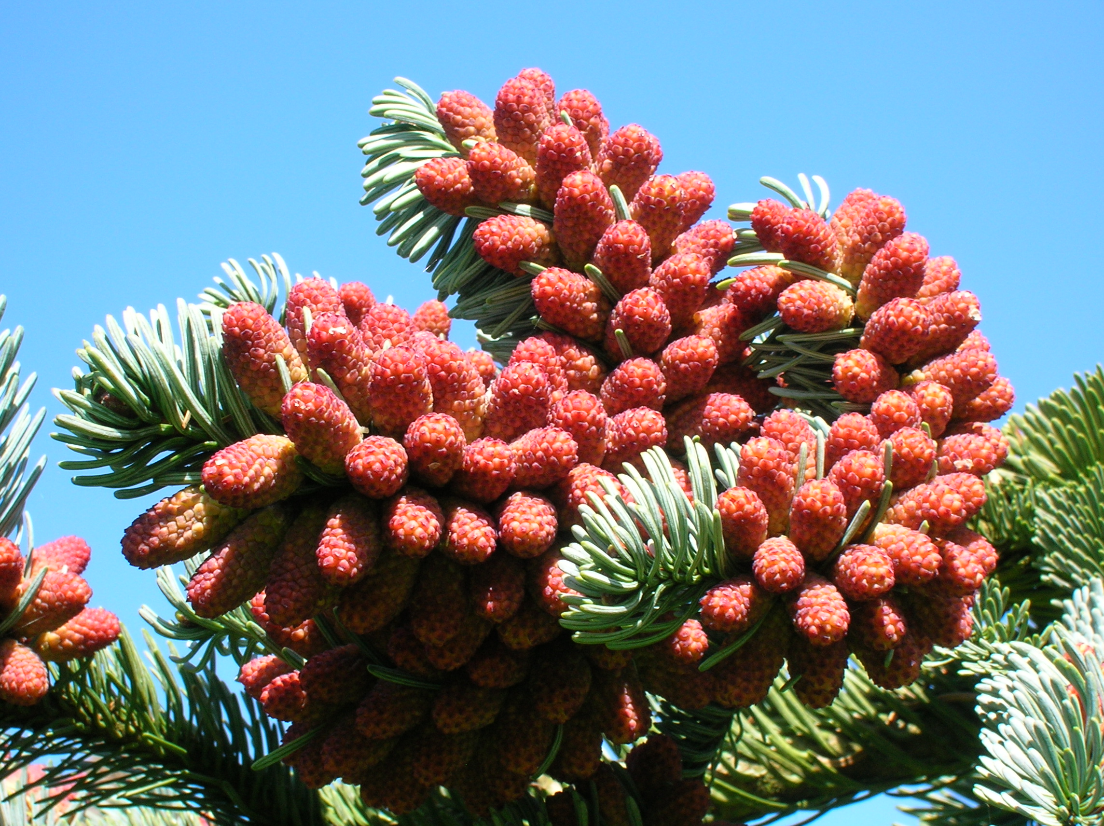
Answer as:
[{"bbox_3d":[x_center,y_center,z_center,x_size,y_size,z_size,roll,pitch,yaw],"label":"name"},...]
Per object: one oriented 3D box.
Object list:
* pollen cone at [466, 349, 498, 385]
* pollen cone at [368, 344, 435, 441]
[{"bbox_3d":[-0.013,-0.005,0.432,0.007,0.007,0.013,7,-60,0],"label":"pollen cone"},{"bbox_3d":[-0.024,-0.003,0.390,0.010,0.010,0.017,-5,-60,0],"label":"pollen cone"}]

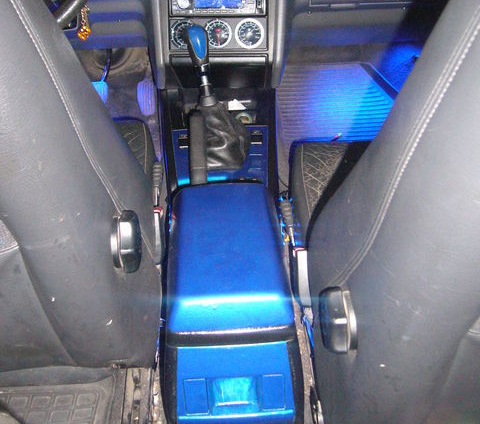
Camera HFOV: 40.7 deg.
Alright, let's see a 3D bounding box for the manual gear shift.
[{"bbox_3d":[-0.041,-0.208,1.190,0.118,0.242,0.130,-2,32,-4],"label":"manual gear shift"}]

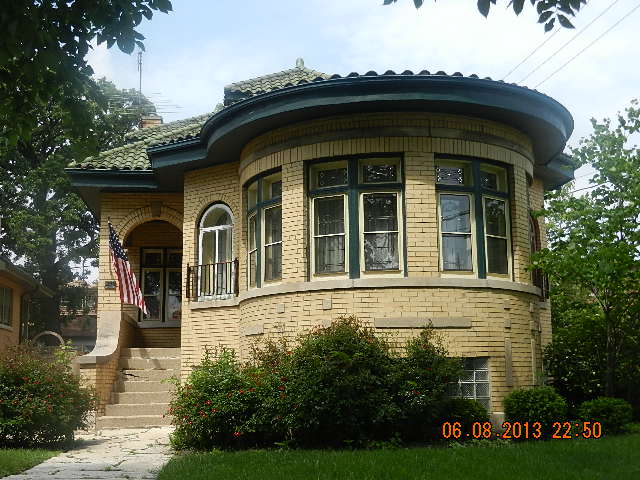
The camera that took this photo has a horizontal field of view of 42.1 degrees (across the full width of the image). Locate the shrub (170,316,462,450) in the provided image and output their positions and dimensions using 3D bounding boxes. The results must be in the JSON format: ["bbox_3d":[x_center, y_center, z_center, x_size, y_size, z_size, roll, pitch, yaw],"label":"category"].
[{"bbox_3d":[-0.034,1.749,10.353,3.500,1.542,1.600,-1,-9,0],"label":"shrub"}]

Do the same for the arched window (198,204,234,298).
[{"bbox_3d":[-1.781,0.192,14.309,0.845,1.651,0.150,-8,-12,36],"label":"arched window"}]

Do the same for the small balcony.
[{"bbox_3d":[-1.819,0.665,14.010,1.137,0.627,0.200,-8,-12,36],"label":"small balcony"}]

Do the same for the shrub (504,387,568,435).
[{"bbox_3d":[2.846,2.266,10.971,0.850,0.646,0.820,-1,-9,0],"label":"shrub"}]

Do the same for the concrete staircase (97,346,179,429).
[{"bbox_3d":[-2.981,2.519,14.498,1.300,1.360,2.050,0,-9,-3],"label":"concrete staircase"}]

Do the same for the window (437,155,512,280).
[{"bbox_3d":[2.229,-0.290,11.747,1.356,1.700,0.227,5,-11,-32],"label":"window"}]

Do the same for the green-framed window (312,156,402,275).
[{"bbox_3d":[0.468,-0.301,10.982,1.310,1.630,0.180,-3,-10,15],"label":"green-framed window"}]

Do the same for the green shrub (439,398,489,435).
[{"bbox_3d":[1.854,2.286,10.615,0.680,0.518,0.650,-1,-9,0],"label":"green shrub"}]

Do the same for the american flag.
[{"bbox_3d":[-3.524,0.503,15.231,0.660,1.660,0.600,-1,-9,0],"label":"american flag"}]

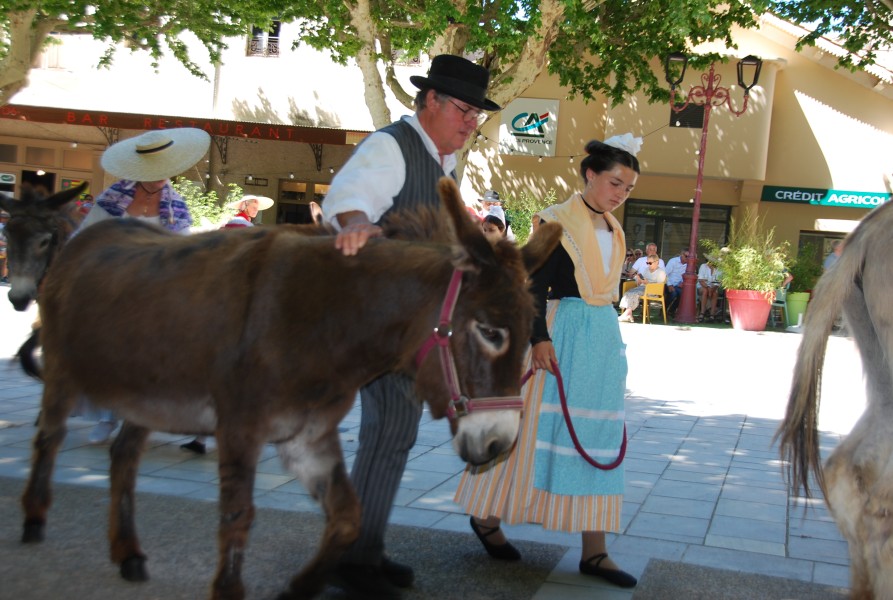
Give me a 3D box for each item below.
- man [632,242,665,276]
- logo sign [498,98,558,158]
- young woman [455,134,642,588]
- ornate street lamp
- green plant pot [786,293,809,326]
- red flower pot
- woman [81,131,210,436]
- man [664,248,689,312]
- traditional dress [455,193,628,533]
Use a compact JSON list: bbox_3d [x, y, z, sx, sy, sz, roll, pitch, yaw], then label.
[{"bbox_3d":[3.777,-0.330,22.334,0.600,1.340,0.780,5,3,12],"label":"man"},{"bbox_3d":[1.752,-3.664,25.500,1.220,1.220,0.060,5,3,16],"label":"logo sign"},{"bbox_3d":[0.436,0.200,4.522,0.660,1.640,0.520,7,4,42],"label":"young woman"},{"bbox_3d":[4.645,-2.056,22.056,1.750,4.900,0.460,4,3,-2],"label":"ornate street lamp"},{"bbox_3d":[7.008,0.189,23.737,0.470,0.630,0.470,4,3,0],"label":"green plant pot"},{"bbox_3d":[5.284,0.181,20.836,0.840,0.690,0.840,4,3,0],"label":"red flower pot"},{"bbox_3d":[-1.605,-0.061,6.367,0.660,1.680,0.520,4,3,-6],"label":"woman"},{"bbox_3d":[4.414,-0.295,22.730,0.780,1.320,0.520,7,4,41],"label":"man"},{"bbox_3d":[0.437,0.190,4.532,0.580,1.260,0.500,7,4,42],"label":"traditional dress"}]

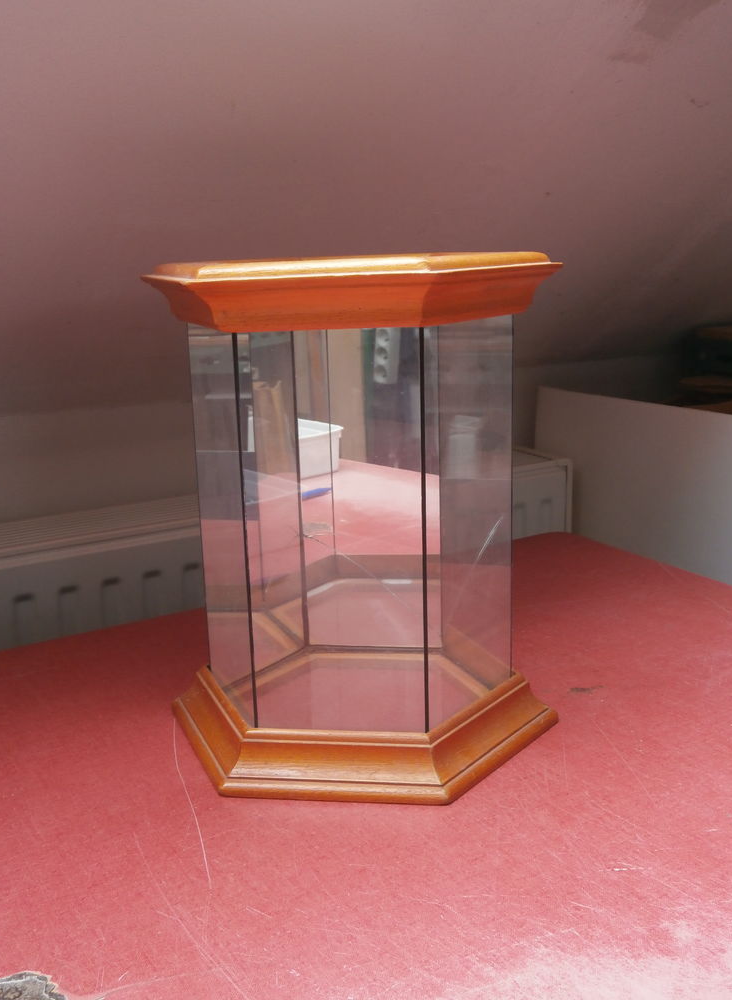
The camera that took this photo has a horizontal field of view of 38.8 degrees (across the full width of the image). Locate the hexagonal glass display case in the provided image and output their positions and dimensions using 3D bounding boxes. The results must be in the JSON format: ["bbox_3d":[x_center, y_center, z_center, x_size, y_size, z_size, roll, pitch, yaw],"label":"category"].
[{"bbox_3d":[-0.009,-0.001,0.745,0.294,0.336,0.254,0,14,8],"label":"hexagonal glass display case"}]

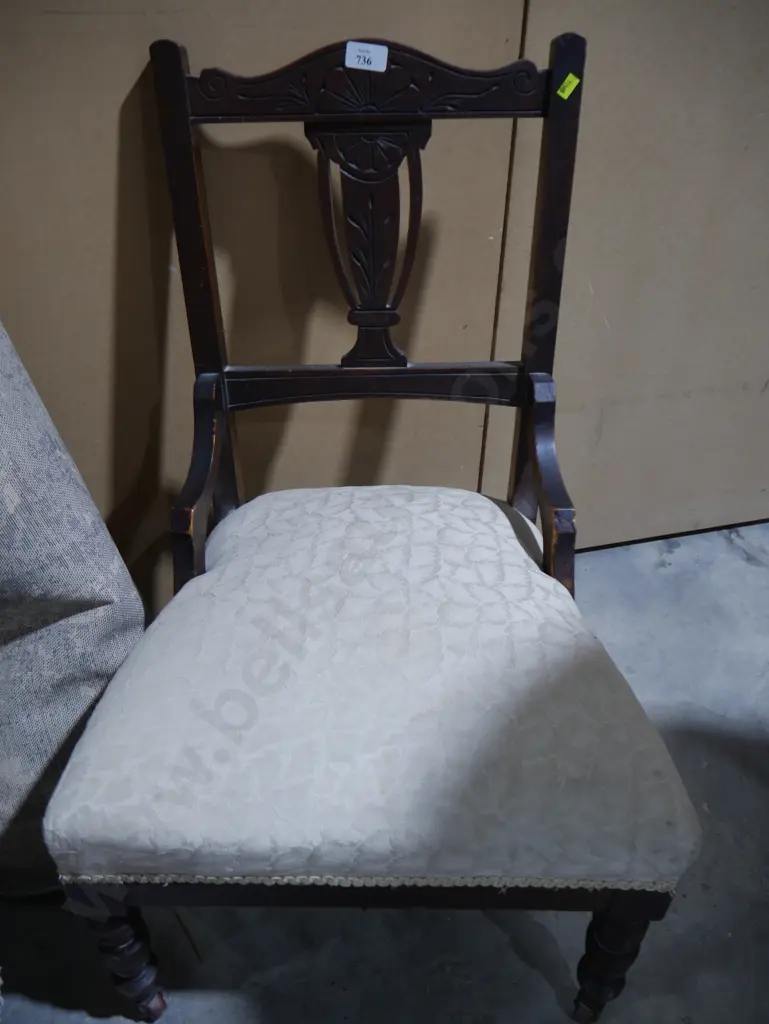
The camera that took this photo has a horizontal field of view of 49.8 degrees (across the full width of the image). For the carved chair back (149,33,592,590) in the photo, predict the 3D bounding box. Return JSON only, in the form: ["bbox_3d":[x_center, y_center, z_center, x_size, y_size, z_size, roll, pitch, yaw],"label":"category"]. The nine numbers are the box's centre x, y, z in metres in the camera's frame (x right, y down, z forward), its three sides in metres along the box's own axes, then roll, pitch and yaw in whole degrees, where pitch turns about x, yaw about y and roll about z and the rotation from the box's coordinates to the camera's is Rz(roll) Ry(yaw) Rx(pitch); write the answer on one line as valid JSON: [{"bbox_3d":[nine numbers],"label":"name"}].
[{"bbox_3d":[-0.013,-0.174,0.838,0.420,0.520,0.190,0,31,2],"label":"carved chair back"}]

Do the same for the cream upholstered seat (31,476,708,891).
[{"bbox_3d":[-0.011,0.121,0.826,0.520,0.105,0.465,0,38,2],"label":"cream upholstered seat"}]

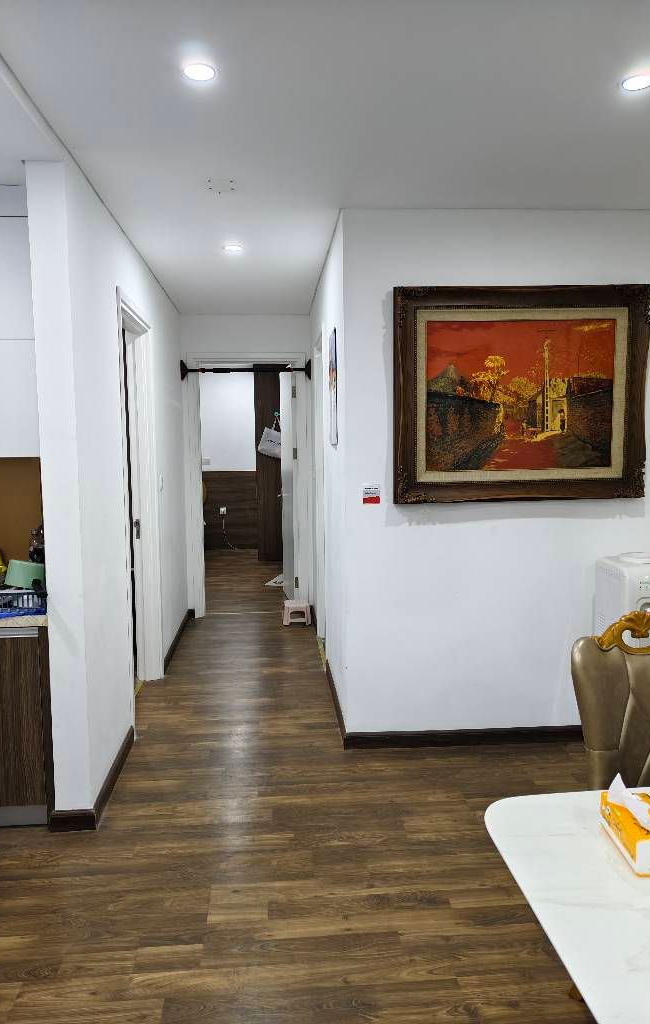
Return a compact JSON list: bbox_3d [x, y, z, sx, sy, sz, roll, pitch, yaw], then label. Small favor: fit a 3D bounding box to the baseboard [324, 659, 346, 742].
[{"bbox_3d":[0.059,1.093,4.013,0.015,0.080,1.220,-1,5,-4],"label":"baseboard"}]

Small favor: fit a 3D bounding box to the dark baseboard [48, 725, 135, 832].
[{"bbox_3d":[-1.031,1.187,3.097,0.185,0.080,0.815,-1,5,-4],"label":"dark baseboard"}]

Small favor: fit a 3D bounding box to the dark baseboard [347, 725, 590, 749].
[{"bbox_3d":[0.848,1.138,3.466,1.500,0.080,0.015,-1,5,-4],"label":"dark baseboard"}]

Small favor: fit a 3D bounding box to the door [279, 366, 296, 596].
[{"bbox_3d":[-0.346,-0.223,6.600,0.040,2.220,0.820,-1,5,-11],"label":"door"}]

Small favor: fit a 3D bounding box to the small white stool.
[{"bbox_3d":[-0.243,0.880,5.884,0.235,0.165,0.210,-1,5,-4],"label":"small white stool"}]

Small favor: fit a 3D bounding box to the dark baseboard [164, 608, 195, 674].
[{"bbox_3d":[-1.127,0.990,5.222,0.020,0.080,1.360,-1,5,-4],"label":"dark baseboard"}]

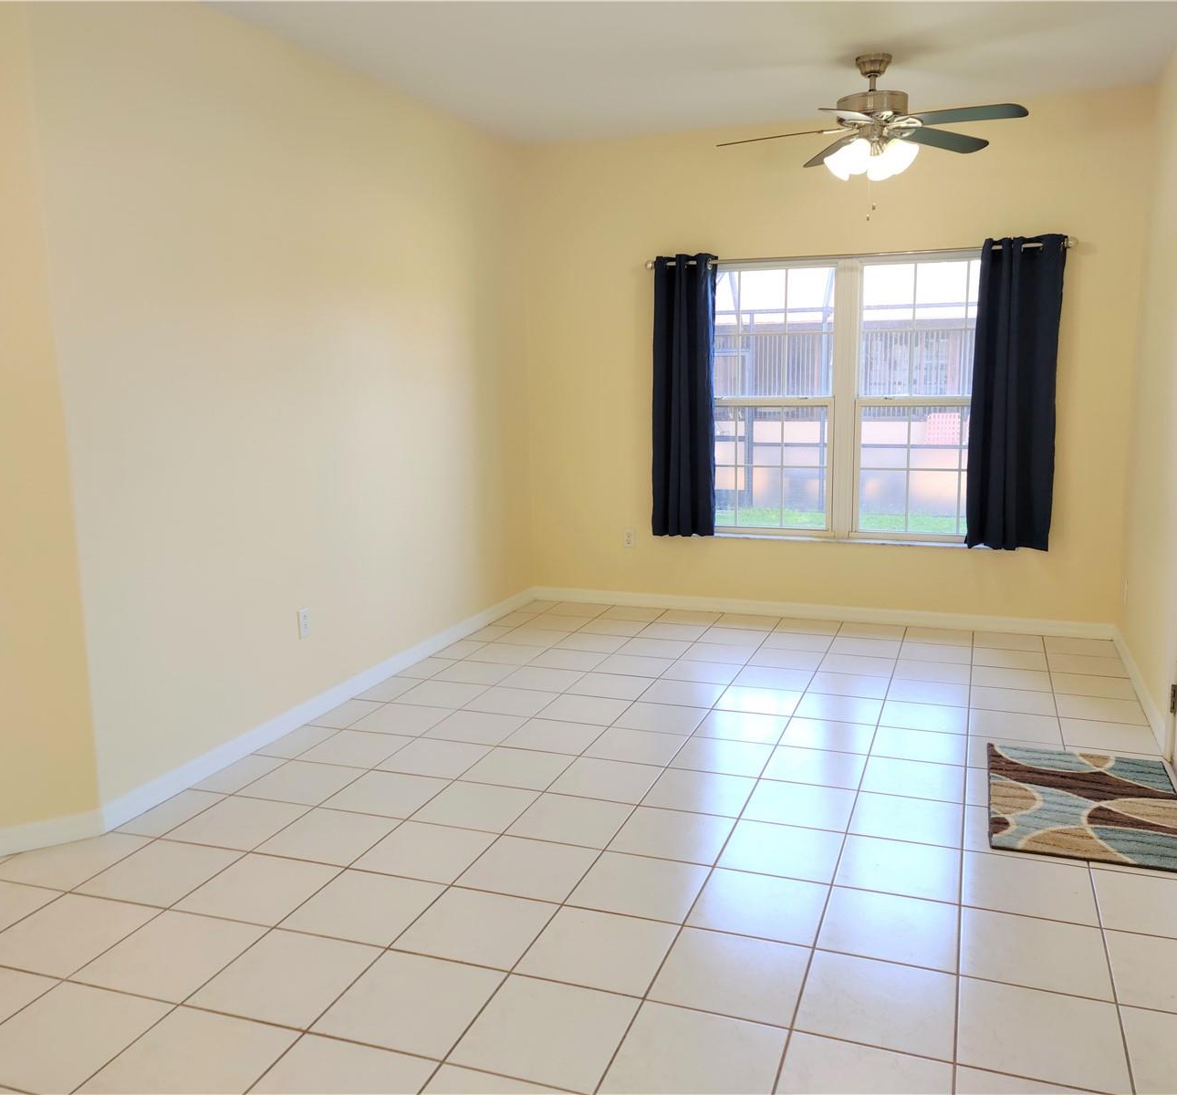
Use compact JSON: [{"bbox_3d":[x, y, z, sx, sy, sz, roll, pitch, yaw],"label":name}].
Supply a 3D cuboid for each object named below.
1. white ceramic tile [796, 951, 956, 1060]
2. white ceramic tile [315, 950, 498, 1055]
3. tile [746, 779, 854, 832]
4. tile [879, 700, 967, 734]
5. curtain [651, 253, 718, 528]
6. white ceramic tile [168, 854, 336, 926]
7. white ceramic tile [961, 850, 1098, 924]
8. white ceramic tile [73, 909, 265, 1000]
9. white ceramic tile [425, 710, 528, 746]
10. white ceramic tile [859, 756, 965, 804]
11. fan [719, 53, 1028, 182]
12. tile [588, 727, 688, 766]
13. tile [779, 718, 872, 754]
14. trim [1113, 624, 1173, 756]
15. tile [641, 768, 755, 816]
[{"bbox_3d":[0.672,1.056,2.544,0.334,0.010,0.337,3,11,20],"label":"white ceramic tile"},{"bbox_3d":[-0.408,1.058,2.549,0.328,0.010,0.340,3,11,19],"label":"white ceramic tile"},{"bbox_3d":[0.694,0.844,3.576,0.329,0.010,0.340,3,11,19],"label":"tile"},{"bbox_3d":[1.375,0.696,4.487,0.333,0.010,0.337,3,11,20],"label":"tile"},{"bbox_3d":[0.535,-0.826,6.107,0.366,1.547,0.100,3,10,19],"label":"curtain"},{"bbox_3d":[-0.926,0.965,3.094,0.328,0.010,0.340,3,11,19],"label":"white ceramic tile"},{"bbox_3d":[1.231,0.956,3.077,0.334,0.010,0.337,3,11,20],"label":"white ceramic tile"},{"bbox_3d":[-1.034,1.016,2.733,0.336,0.010,0.340,3,10,19],"label":"white ceramic tile"},{"bbox_3d":[-0.447,0.728,4.403,0.331,0.010,0.333,3,11,19],"label":"white ceramic tile"},{"bbox_3d":[1.134,0.812,3.817,0.336,0.010,0.340,3,10,19],"label":"white ceramic tile"},{"bbox_3d":[1.125,-1.763,4.491,1.270,0.491,1.270,3,11,19],"label":"fan"},{"bbox_3d":[0.189,0.762,4.188,0.333,0.010,0.337,3,11,20],"label":"tile"},{"bbox_3d":[0.934,0.736,4.263,0.336,0.010,0.340,3,10,19],"label":"tile"},{"bbox_3d":[2.391,0.575,4.780,0.015,0.085,1.694,3,11,19],"label":"trim"},{"bbox_3d":[0.379,0.827,3.687,0.329,0.010,0.340,3,11,19],"label":"tile"}]

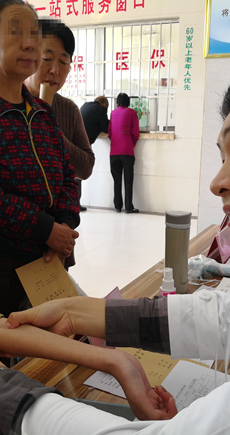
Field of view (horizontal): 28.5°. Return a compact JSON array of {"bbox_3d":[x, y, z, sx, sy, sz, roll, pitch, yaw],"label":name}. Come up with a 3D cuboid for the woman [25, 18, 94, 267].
[{"bbox_3d":[-0.250,0.070,1.750,0.480,1.540,0.380,-8,15,-38],"label":"woman"}]

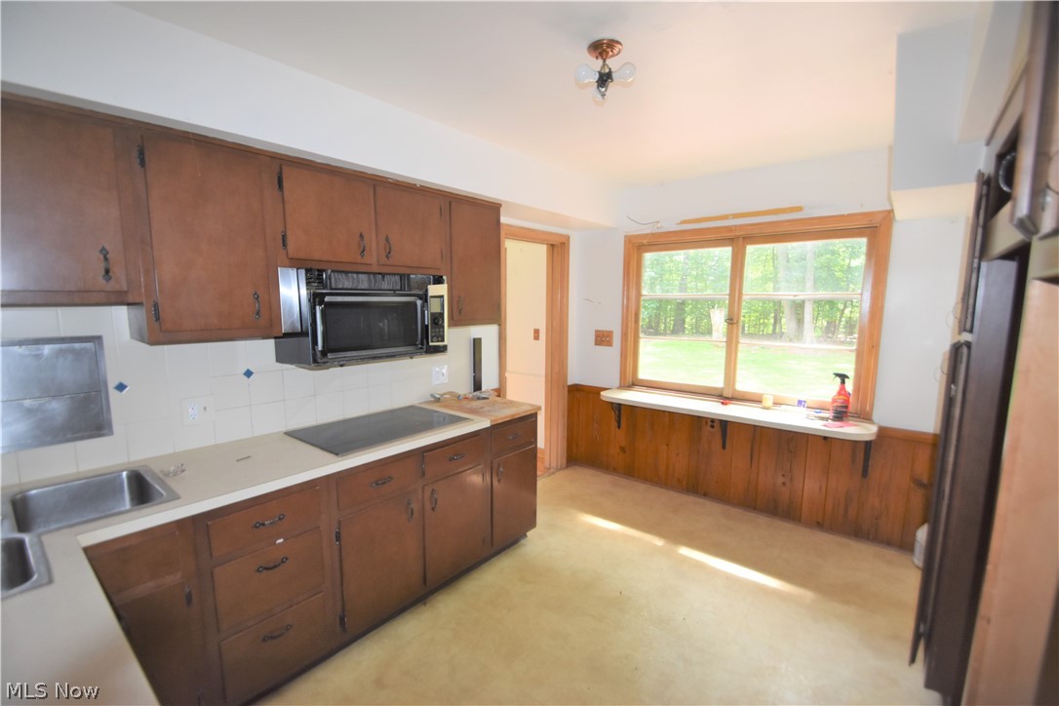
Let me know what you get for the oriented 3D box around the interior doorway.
[{"bbox_3d":[0.013,0.055,3.749,0.160,2.116,0.902,6,9,41],"label":"interior doorway"}]

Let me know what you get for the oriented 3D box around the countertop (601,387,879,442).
[{"bbox_3d":[1.367,0.408,3.157,1.780,0.043,0.370,5,9,38],"label":"countertop"}]

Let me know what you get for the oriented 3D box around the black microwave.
[{"bbox_3d":[-0.858,-0.199,2.299,0.413,0.433,0.733,6,9,41],"label":"black microwave"}]

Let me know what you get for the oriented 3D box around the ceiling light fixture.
[{"bbox_3d":[0.274,-1.031,1.642,0.215,0.170,0.190,1,7,11],"label":"ceiling light fixture"}]

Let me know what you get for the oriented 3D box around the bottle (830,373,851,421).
[{"bbox_3d":[1.943,0.280,2.754,0.096,0.280,0.062,2,7,17],"label":"bottle"}]

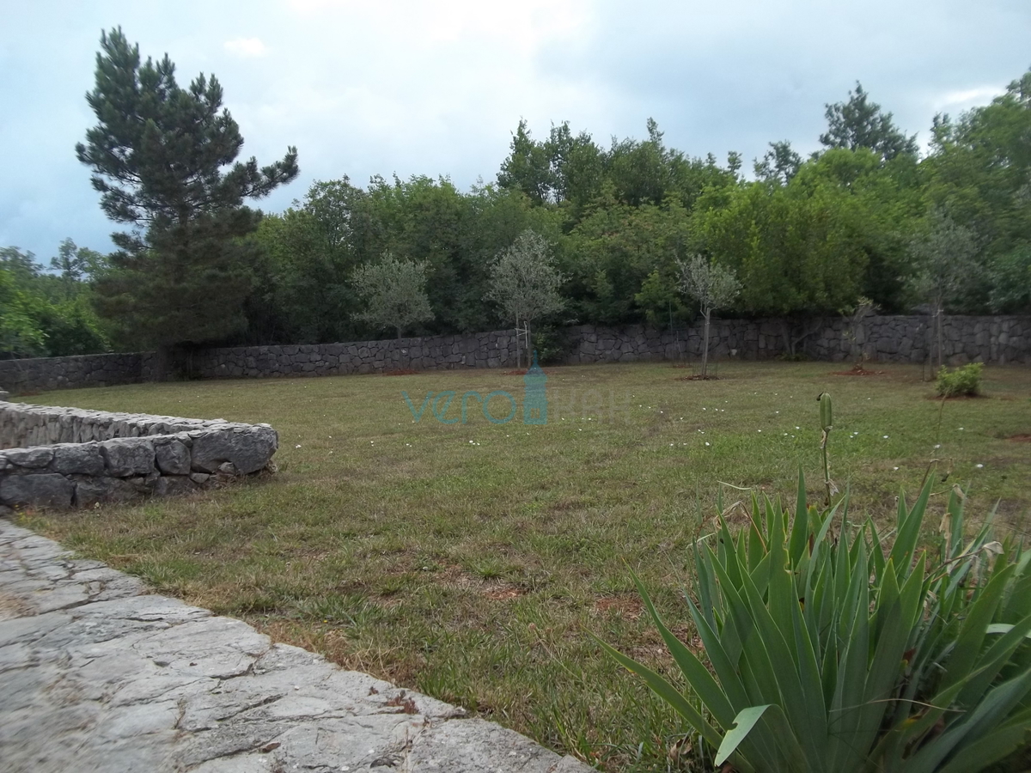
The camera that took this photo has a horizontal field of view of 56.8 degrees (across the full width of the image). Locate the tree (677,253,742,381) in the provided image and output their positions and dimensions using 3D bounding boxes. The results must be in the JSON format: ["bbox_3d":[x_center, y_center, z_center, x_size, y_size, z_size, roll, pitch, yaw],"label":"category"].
[{"bbox_3d":[3.578,-1.309,17.600,1.151,2.253,1.116,-1,3,0],"label":"tree"}]

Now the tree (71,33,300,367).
[{"bbox_3d":[-9.482,-5.280,27.500,6.268,10.139,5.767,-1,3,0],"label":"tree"}]

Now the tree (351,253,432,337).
[{"bbox_3d":[-3.105,-1.882,24.000,2.035,2.964,1.974,-1,3,0],"label":"tree"}]

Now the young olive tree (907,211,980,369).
[{"bbox_3d":[7.010,-1.512,15.600,1.158,2.700,1.123,-1,3,0],"label":"young olive tree"}]

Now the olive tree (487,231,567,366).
[{"bbox_3d":[0.202,-1.774,19.490,1.652,2.873,1.569,-3,4,1],"label":"olive tree"}]

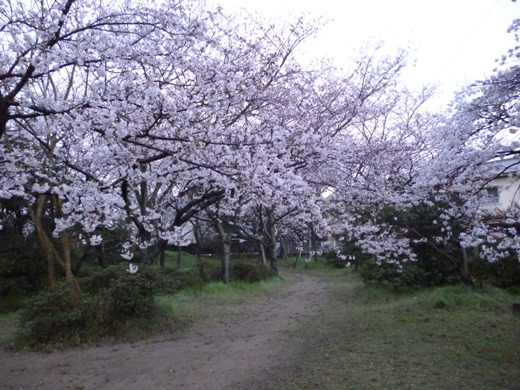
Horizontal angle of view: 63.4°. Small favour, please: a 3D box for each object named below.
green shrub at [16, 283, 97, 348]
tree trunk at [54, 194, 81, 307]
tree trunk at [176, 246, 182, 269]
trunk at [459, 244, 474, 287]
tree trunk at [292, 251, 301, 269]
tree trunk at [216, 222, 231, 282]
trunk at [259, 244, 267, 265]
[{"bbox_3d":[-2.880,1.580,5.950,1.130,0.750,1.050,0,-5,0],"label":"green shrub"},{"bbox_3d":[-2.929,0.875,6.400,0.396,1.703,0.300,0,-5,0],"label":"tree trunk"},{"bbox_3d":[-3.158,2.452,16.500,0.235,0.863,0.200,0,-5,0],"label":"tree trunk"},{"bbox_3d":[5.057,1.726,10.300,0.392,1.029,0.280,0,-5,0],"label":"trunk"},{"bbox_3d":[1.415,2.500,16.300,0.310,0.698,0.240,0,-5,0],"label":"tree trunk"},{"bbox_3d":[-1.024,1.585,11.800,0.393,1.739,0.340,0,-5,0],"label":"tree trunk"},{"bbox_3d":[0.099,2.348,16.600,0.316,0.789,0.240,0,-5,0],"label":"trunk"}]

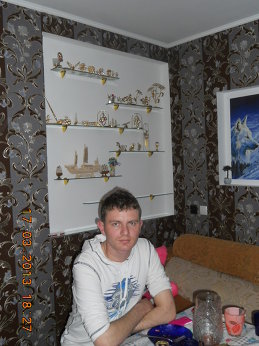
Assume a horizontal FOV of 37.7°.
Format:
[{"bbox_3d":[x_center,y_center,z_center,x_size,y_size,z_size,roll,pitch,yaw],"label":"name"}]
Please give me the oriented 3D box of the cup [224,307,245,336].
[{"bbox_3d":[0.409,0.585,1.484,0.079,0.090,0.079,-2,2,0],"label":"cup"}]

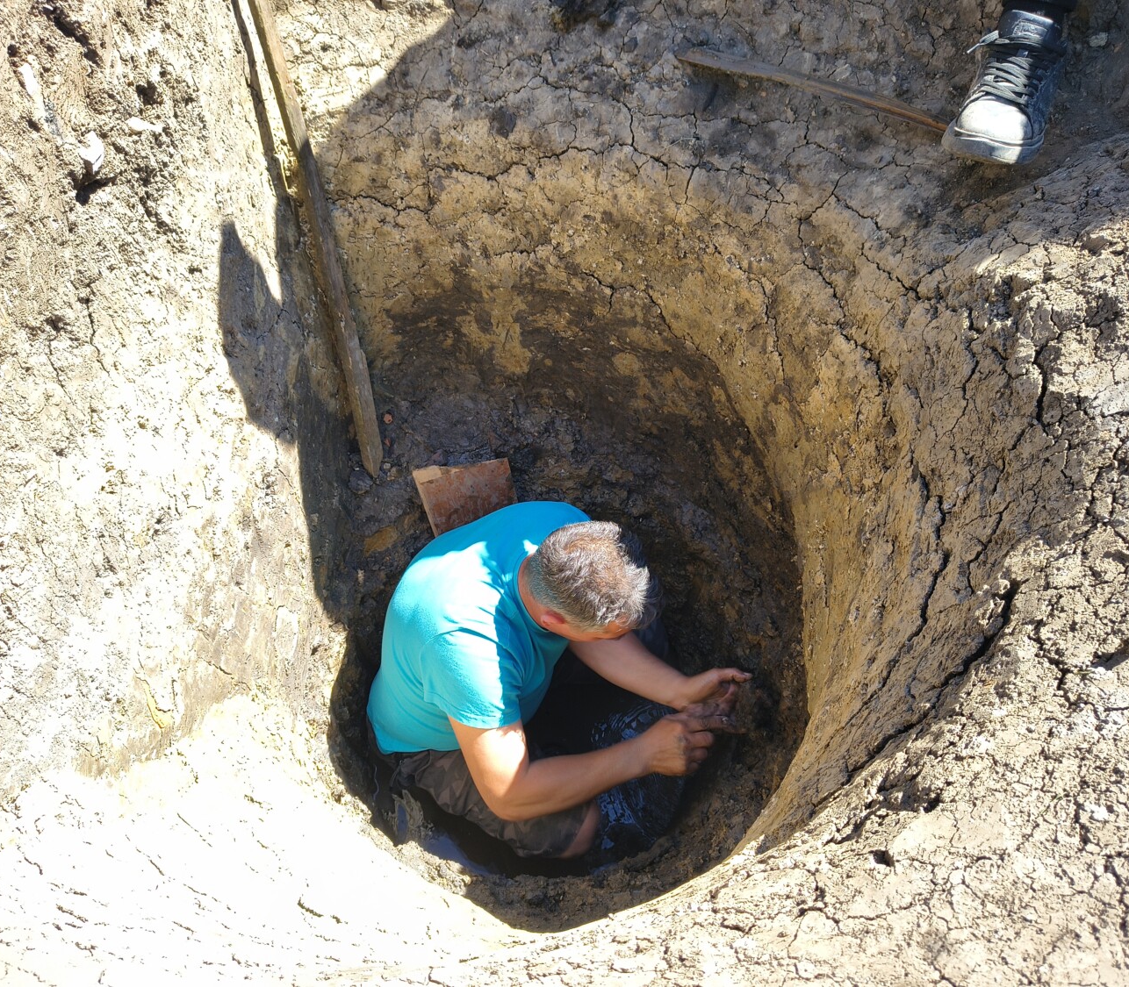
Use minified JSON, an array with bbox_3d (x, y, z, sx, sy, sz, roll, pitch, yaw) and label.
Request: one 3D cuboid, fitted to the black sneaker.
[{"bbox_3d":[0.552,-0.521,1.131,0.107,0.118,0.290,18,50,14],"label":"black sneaker"}]

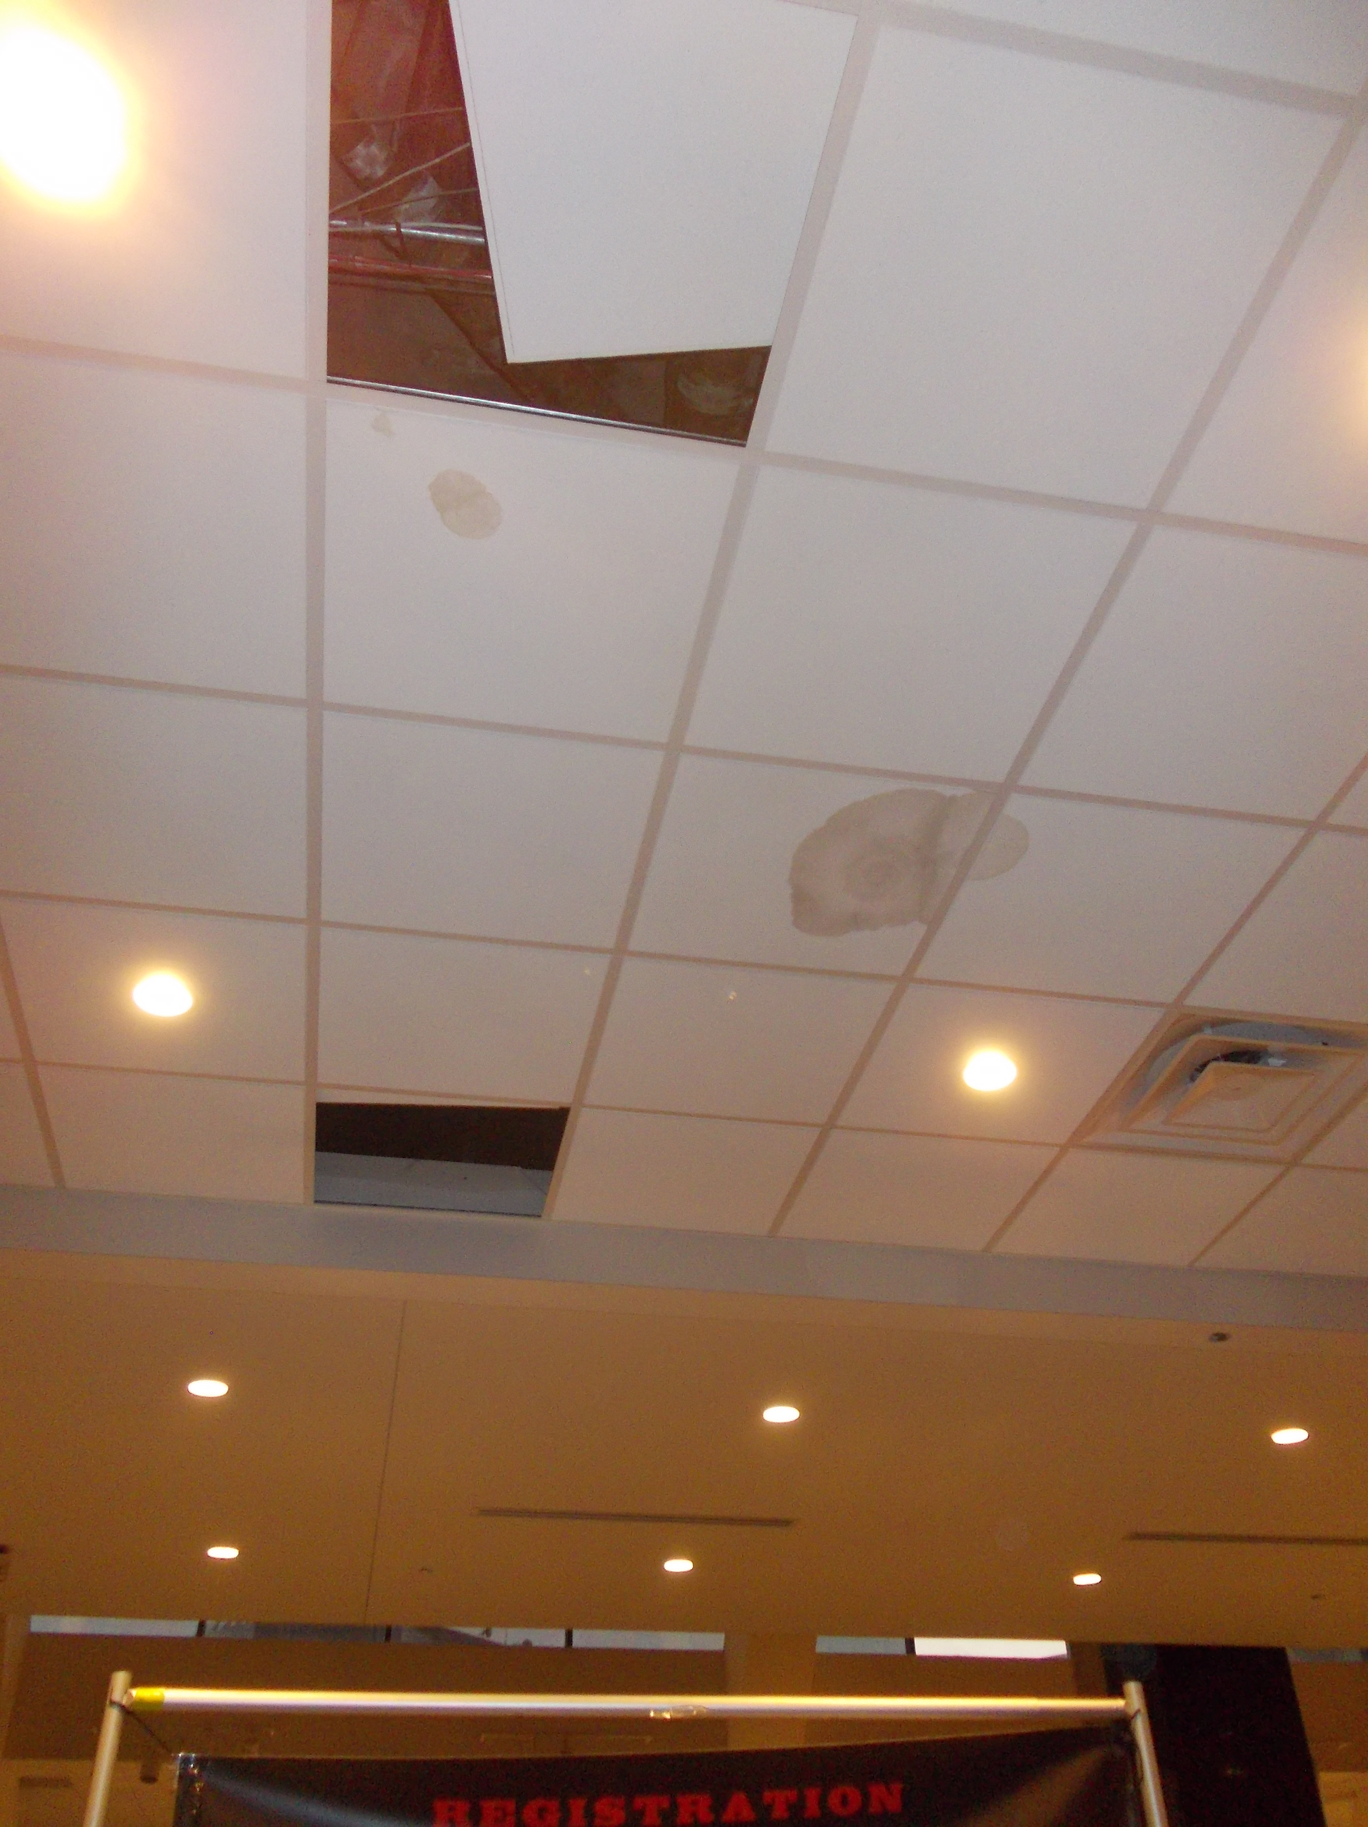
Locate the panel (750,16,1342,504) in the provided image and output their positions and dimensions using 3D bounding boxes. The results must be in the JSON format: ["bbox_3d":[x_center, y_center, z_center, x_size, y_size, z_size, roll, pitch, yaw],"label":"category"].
[{"bbox_3d":[0.455,-0.817,1.947,0.600,0.022,0.590,6,-40,-10],"label":"panel"}]

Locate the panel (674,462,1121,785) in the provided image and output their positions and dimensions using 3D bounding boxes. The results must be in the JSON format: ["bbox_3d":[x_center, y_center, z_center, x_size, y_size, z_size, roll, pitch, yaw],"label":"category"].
[{"bbox_3d":[0.341,-0.449,2.393,0.600,0.022,0.590,6,-40,-10],"label":"panel"}]

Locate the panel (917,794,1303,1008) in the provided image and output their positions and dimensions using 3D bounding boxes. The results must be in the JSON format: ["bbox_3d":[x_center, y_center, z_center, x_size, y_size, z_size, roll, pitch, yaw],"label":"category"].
[{"bbox_3d":[0.824,-0.019,2.941,0.600,0.022,0.590,6,-40,-10],"label":"panel"}]

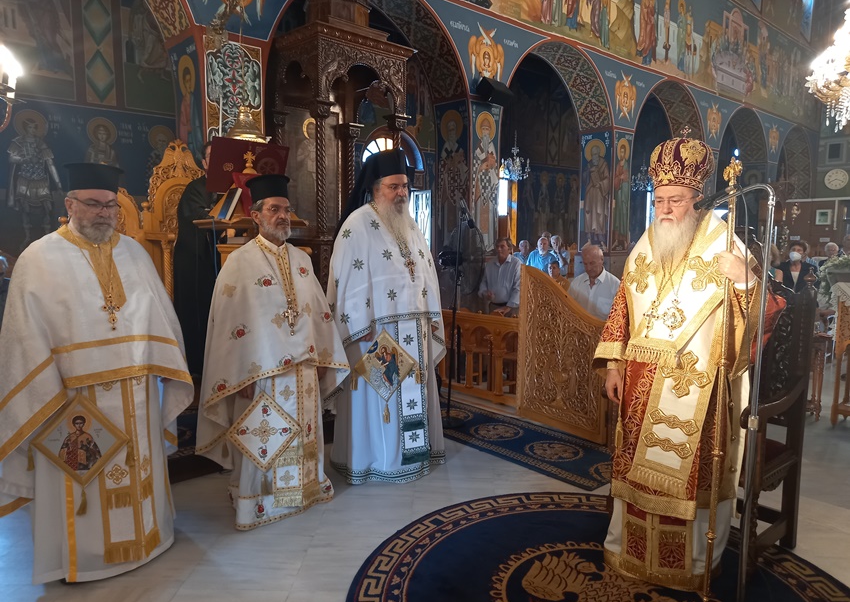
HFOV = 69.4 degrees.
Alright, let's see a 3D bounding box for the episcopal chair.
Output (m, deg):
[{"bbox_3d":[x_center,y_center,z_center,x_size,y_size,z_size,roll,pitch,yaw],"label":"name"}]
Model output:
[{"bbox_3d":[1.330,0.403,2.910,0.580,1.520,0.680,-5,8,-40],"label":"episcopal chair"}]

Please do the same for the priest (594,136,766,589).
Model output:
[{"bbox_3d":[1.087,0.245,2.655,0.710,1.886,0.520,6,8,44],"label":"priest"}]

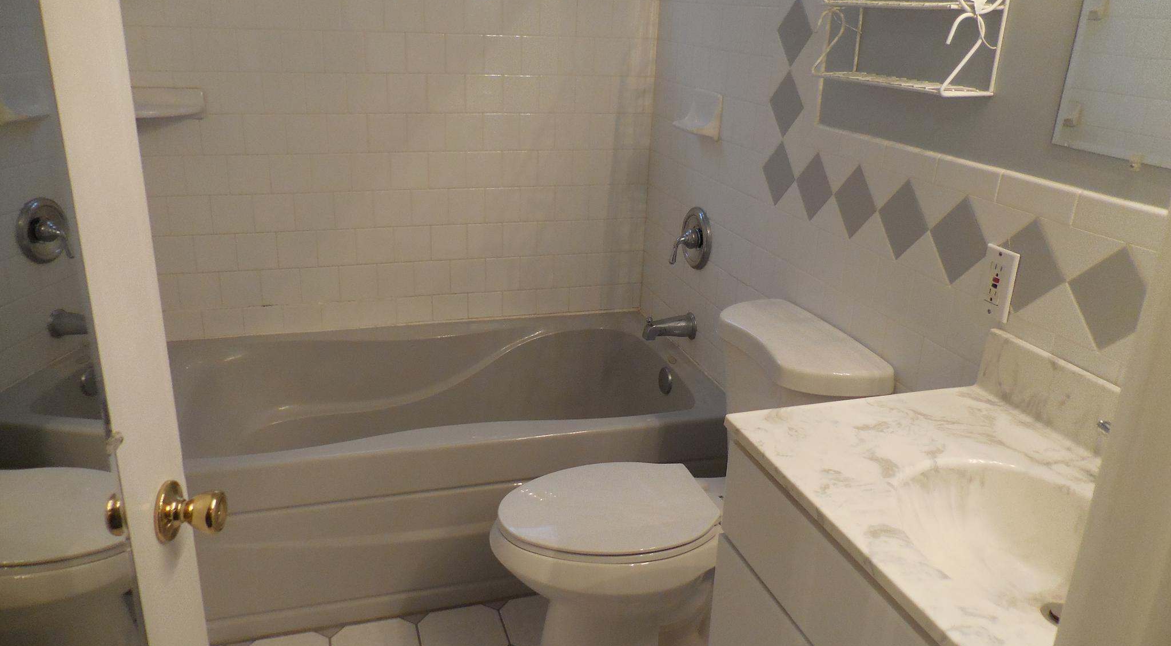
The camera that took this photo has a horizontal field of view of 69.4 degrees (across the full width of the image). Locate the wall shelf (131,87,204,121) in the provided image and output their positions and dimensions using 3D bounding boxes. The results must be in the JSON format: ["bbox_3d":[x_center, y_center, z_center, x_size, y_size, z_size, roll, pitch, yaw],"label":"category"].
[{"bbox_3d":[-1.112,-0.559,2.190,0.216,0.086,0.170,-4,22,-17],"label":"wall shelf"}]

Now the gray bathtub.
[{"bbox_3d":[-0.427,0.365,2.425,1.524,0.474,0.810,-4,22,-17],"label":"gray bathtub"}]

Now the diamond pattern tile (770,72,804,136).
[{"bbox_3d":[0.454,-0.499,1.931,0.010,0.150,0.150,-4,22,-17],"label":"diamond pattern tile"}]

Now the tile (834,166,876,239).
[{"bbox_3d":[0.527,-0.235,1.651,0.010,0.147,0.147,-4,22,-17],"label":"tile"}]

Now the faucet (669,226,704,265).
[{"bbox_3d":[0.277,-0.216,2.343,0.075,0.105,0.056,-4,22,-17],"label":"faucet"}]

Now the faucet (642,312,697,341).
[{"bbox_3d":[0.243,0.017,2.486,0.161,0.083,0.064,-4,22,-17],"label":"faucet"}]

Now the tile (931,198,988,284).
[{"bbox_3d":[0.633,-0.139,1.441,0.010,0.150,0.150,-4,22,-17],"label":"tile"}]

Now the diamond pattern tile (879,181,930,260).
[{"bbox_3d":[0.571,-0.183,1.517,0.010,0.147,0.147,-4,22,-17],"label":"diamond pattern tile"}]

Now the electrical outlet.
[{"bbox_3d":[0.664,-0.064,1.360,0.010,0.114,0.070,-4,22,-17],"label":"electrical outlet"}]

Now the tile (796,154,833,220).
[{"bbox_3d":[0.484,-0.285,1.783,0.010,0.147,0.147,-4,22,-17],"label":"tile"}]

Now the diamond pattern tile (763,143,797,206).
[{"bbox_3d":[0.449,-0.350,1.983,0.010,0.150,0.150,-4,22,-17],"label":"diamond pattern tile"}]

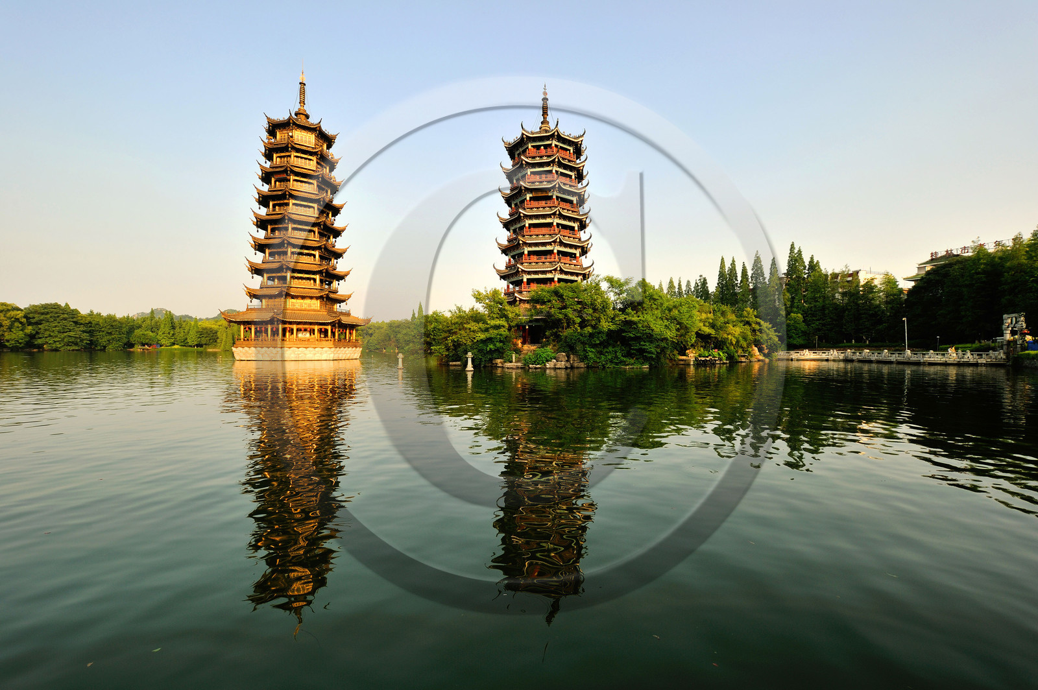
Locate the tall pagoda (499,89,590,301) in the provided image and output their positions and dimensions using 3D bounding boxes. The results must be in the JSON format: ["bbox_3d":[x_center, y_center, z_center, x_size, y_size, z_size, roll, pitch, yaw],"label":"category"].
[{"bbox_3d":[3.500,-17.000,53.300,16.300,34.800,16.300,0,0,9],"label":"tall pagoda"}]

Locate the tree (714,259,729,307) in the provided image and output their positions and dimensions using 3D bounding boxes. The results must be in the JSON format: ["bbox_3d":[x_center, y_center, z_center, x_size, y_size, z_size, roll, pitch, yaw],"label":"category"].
[{"bbox_3d":[46.250,-10.270,92.000,3.400,19.420,3.400,0,0,0],"label":"tree"}]

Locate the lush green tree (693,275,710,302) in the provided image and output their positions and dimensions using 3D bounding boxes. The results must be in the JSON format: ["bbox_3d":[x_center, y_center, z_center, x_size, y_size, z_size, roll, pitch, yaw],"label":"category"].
[{"bbox_3d":[50.790,-10.020,112.000,4.600,18.690,4.600,0,0,0],"label":"lush green tree"}]

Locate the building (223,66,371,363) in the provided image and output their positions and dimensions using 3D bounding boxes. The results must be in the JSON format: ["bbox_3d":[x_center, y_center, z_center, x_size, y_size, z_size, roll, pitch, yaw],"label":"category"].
[{"bbox_3d":[-31.300,-18.600,57.500,18.000,41.200,18.000,0,0,9],"label":"building"}]

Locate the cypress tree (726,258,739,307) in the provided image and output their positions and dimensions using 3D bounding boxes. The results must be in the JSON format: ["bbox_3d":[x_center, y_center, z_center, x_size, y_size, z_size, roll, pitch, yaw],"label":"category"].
[{"bbox_3d":[48.750,-10.270,92.000,3.100,19.420,3.100,0,0,0],"label":"cypress tree"}]

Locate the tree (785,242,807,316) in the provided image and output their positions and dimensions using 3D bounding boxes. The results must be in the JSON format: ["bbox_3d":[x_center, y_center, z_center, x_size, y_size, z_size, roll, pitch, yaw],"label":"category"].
[{"bbox_3d":[53.200,-9.900,78.000,4.800,19.900,4.800,0,0,0],"label":"tree"}]

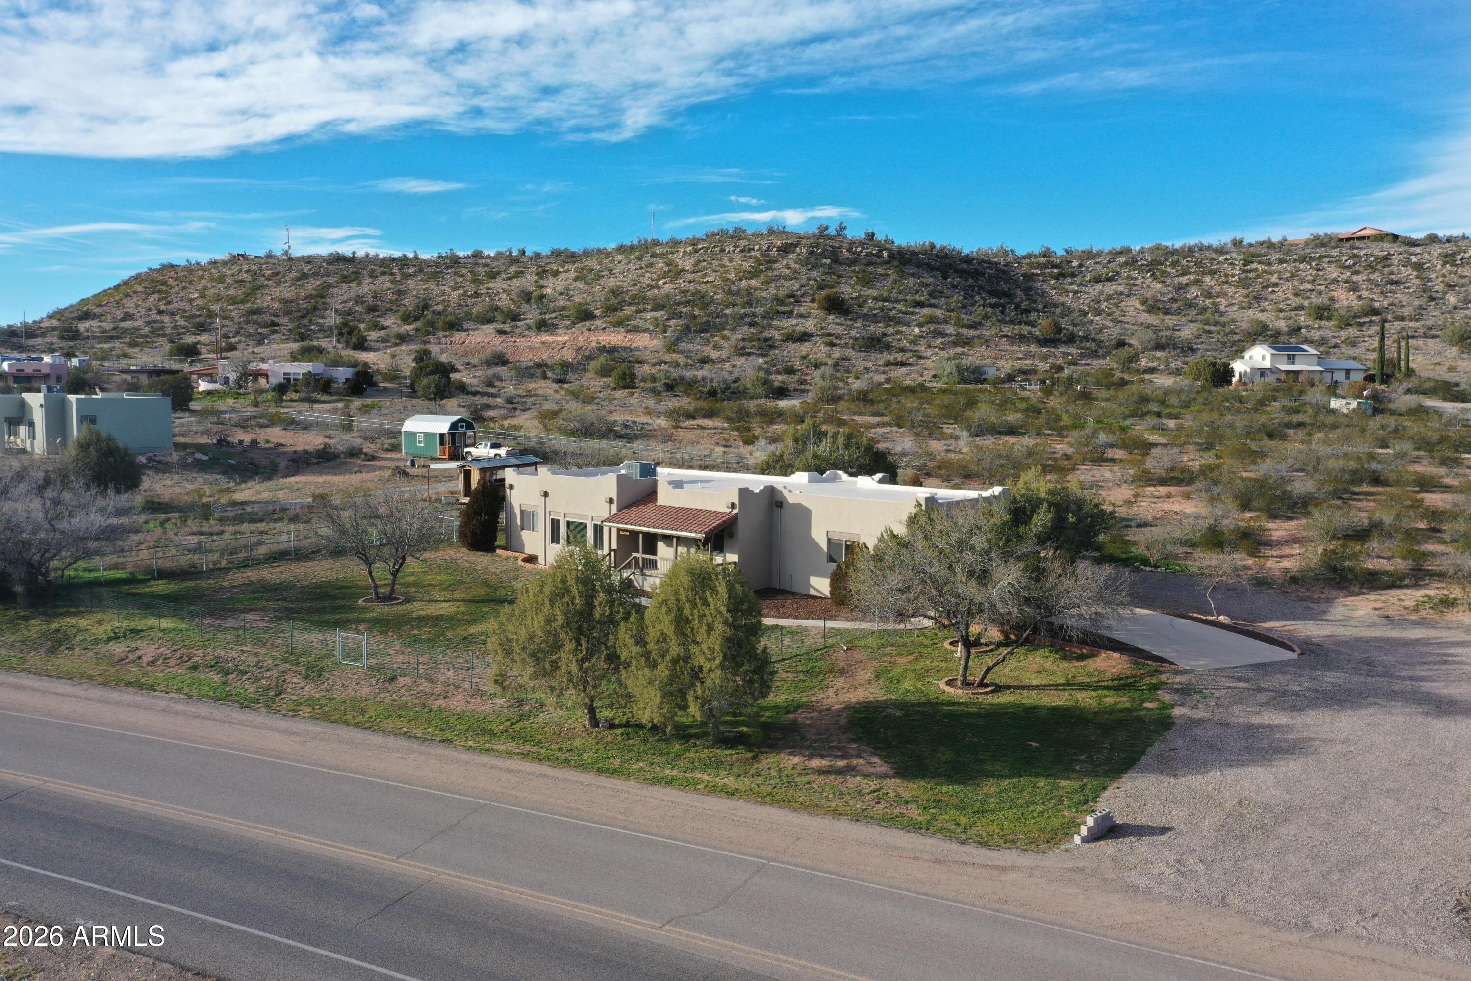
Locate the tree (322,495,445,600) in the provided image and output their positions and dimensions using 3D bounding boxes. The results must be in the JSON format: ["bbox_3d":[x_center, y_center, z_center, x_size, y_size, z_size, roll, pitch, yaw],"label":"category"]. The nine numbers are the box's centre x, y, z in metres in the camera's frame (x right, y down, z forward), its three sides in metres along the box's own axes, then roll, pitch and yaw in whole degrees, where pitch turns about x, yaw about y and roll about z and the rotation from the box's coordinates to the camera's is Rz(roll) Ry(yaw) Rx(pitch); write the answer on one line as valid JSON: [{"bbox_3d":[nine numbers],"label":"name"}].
[{"bbox_3d":[-15.762,2.475,50.592,5.355,4.765,5.087,1,5,0],"label":"tree"}]

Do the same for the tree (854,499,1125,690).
[{"bbox_3d":[8.419,3.399,37.717,8.839,6.219,7.955,1,5,0],"label":"tree"}]

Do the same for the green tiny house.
[{"bbox_3d":[-30.370,-5.483,117.356,6.400,4.350,4.000,4,6,30],"label":"green tiny house"}]

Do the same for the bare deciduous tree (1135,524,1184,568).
[{"bbox_3d":[22.529,2.901,60.708,2.540,2.278,2.540,1,5,0],"label":"bare deciduous tree"}]

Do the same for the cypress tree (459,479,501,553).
[{"bbox_3d":[-14.061,1.351,62.970,2.449,4.107,2.449,1,5,0],"label":"cypress tree"}]

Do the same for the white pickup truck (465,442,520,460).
[{"bbox_3d":[-23.915,-3.893,112.300,5.750,1.870,2.000,4,6,30],"label":"white pickup truck"}]

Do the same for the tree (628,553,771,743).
[{"bbox_3d":[-1.015,4.407,32.358,4.116,5.412,4.116,1,5,0],"label":"tree"}]

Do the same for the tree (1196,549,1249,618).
[{"bbox_3d":[20.721,3.950,48.468,2.175,2.957,2.066,1,5,0],"label":"tree"}]

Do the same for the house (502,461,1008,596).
[{"bbox_3d":[-0.540,1.611,58.306,25.420,5.125,12.300,5,7,41],"label":"house"}]

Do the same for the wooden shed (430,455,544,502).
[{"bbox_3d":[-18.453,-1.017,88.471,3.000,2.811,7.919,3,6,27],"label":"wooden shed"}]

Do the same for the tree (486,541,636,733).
[{"bbox_3d":[-5.036,4.198,33.434,4.253,5.547,4.253,1,5,0],"label":"tree"}]

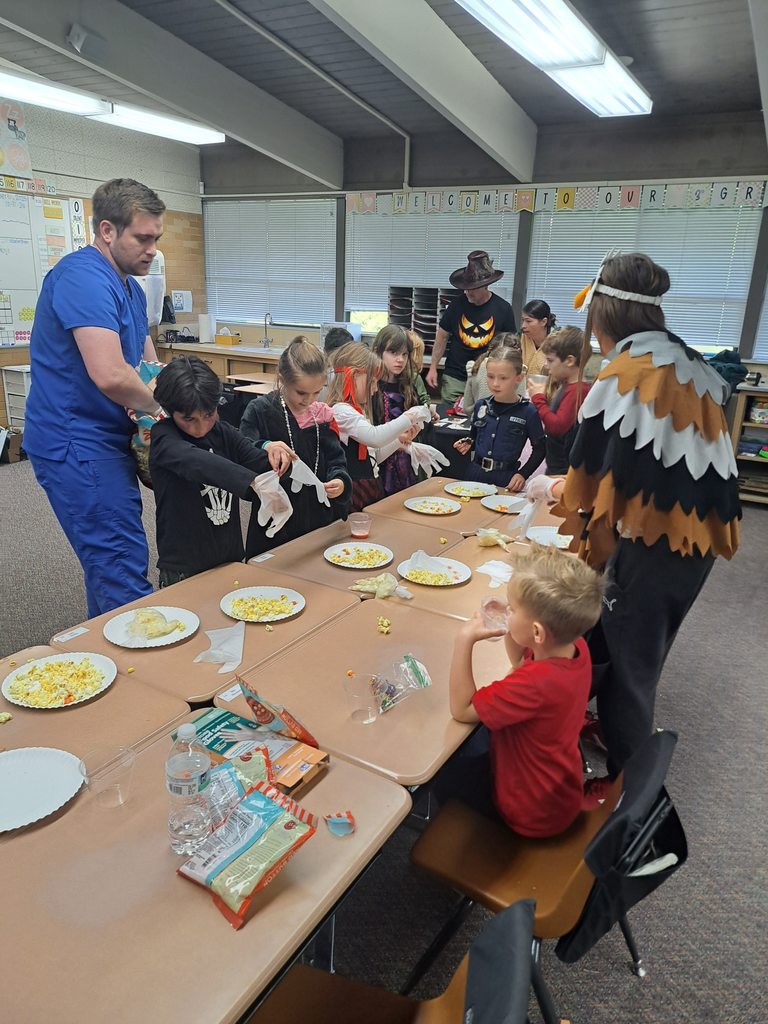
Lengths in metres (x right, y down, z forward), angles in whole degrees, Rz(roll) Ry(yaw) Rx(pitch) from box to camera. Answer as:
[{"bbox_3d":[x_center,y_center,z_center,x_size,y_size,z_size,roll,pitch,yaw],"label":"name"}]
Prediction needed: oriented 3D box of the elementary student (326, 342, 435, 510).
[{"bbox_3d":[-0.067,0.004,2.793,0.420,1.302,0.370,-1,18,-7],"label":"elementary student"}]

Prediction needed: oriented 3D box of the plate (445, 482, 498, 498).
[{"bbox_3d":[0.364,-0.088,2.959,0.221,0.020,0.221,2,18,0],"label":"plate"}]

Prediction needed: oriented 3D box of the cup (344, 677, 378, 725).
[{"bbox_3d":[-0.041,0.381,1.431,0.080,0.074,0.080,2,17,-1],"label":"cup"}]

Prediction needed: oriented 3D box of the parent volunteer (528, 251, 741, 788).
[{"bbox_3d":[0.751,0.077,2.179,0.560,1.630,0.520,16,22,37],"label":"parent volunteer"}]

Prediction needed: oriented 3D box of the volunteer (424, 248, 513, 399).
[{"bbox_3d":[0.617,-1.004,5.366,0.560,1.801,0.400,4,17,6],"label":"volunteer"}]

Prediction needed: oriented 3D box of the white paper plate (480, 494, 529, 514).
[{"bbox_3d":[0.491,-0.025,2.775,0.221,0.020,0.221,2,18,0],"label":"white paper plate"}]

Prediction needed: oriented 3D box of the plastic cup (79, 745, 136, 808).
[{"bbox_3d":[-0.454,0.445,1.176,0.086,0.072,0.086,2,17,-1],"label":"plastic cup"}]

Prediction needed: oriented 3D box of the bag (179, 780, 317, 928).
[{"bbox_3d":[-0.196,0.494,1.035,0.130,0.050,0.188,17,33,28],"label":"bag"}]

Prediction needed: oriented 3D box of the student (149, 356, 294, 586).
[{"bbox_3d":[-0.531,0.199,2.151,0.430,1.310,0.380,17,22,39],"label":"student"}]

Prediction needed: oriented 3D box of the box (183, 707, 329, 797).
[{"bbox_3d":[-0.244,0.432,1.285,0.270,0.024,0.108,11,20,28],"label":"box"}]

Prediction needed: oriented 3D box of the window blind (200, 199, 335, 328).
[{"bbox_3d":[-1.146,-2.437,6.954,1.560,1.141,0.040,11,19,26],"label":"window blind"}]

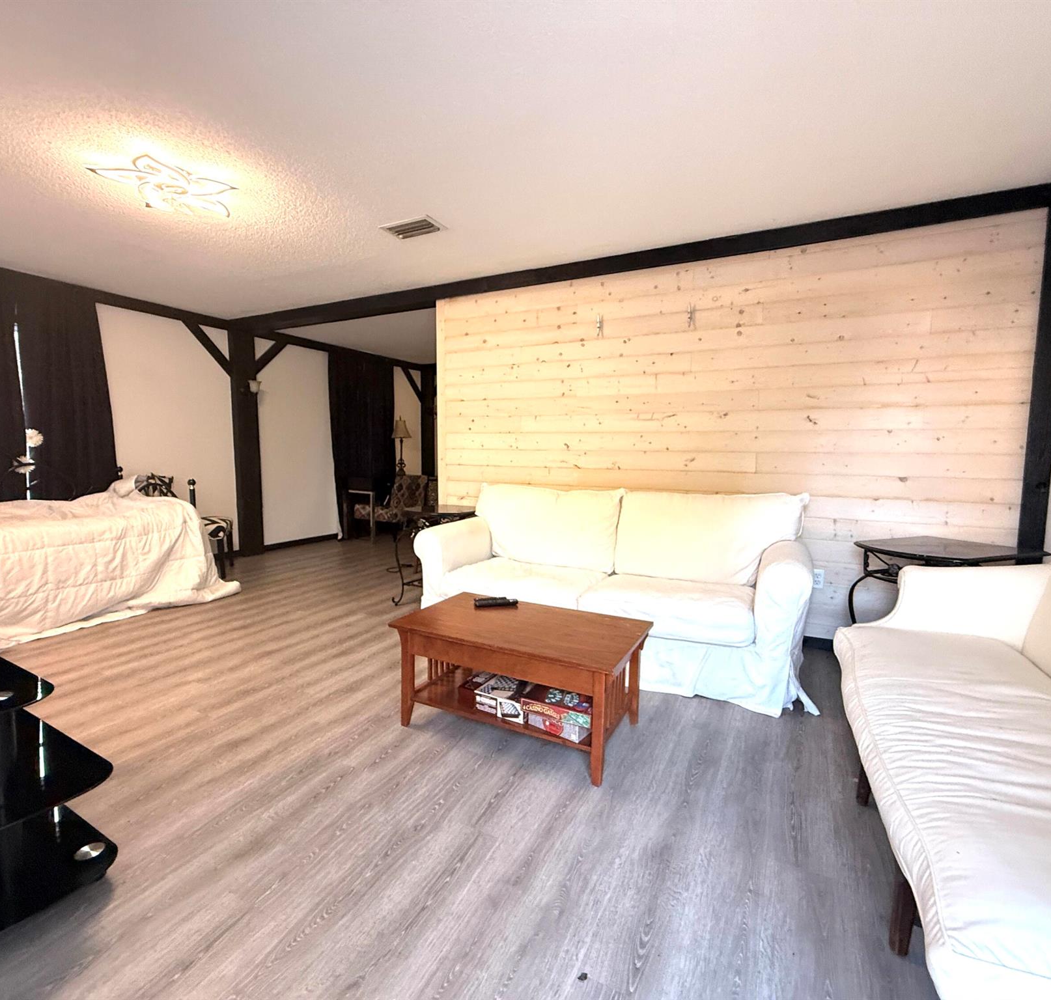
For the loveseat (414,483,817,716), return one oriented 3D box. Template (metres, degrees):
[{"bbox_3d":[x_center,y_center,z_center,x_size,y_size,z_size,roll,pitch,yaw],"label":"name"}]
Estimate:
[{"bbox_3d":[0.459,0.419,3.205,2.159,0.926,0.944,3,6,27],"label":"loveseat"}]

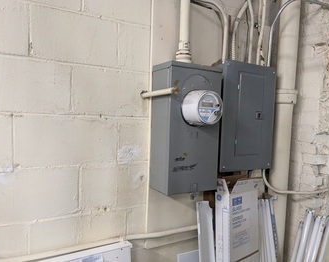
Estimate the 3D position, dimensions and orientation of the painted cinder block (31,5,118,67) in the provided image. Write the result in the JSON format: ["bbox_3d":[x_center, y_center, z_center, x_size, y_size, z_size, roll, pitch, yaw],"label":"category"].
[{"bbox_3d":[-0.387,-0.371,1.152,0.327,0.195,0.175,0,3,-30],"label":"painted cinder block"}]

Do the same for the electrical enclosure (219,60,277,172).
[{"bbox_3d":[0.409,-0.068,1.429,0.362,0.534,0.105,0,3,-30],"label":"electrical enclosure"}]

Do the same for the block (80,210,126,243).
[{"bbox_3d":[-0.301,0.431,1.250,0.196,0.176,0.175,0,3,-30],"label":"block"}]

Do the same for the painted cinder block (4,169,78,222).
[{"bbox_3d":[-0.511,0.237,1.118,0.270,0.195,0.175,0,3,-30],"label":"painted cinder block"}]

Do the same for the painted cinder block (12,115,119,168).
[{"bbox_3d":[-0.418,0.034,1.159,0.387,0.195,0.175,0,3,-30],"label":"painted cinder block"}]

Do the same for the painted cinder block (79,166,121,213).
[{"bbox_3d":[-0.318,0.238,1.229,0.154,0.195,0.175,0,3,-30],"label":"painted cinder block"}]

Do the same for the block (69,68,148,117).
[{"bbox_3d":[-0.245,-0.168,1.245,0.370,0.195,0.175,0,3,-30],"label":"block"}]

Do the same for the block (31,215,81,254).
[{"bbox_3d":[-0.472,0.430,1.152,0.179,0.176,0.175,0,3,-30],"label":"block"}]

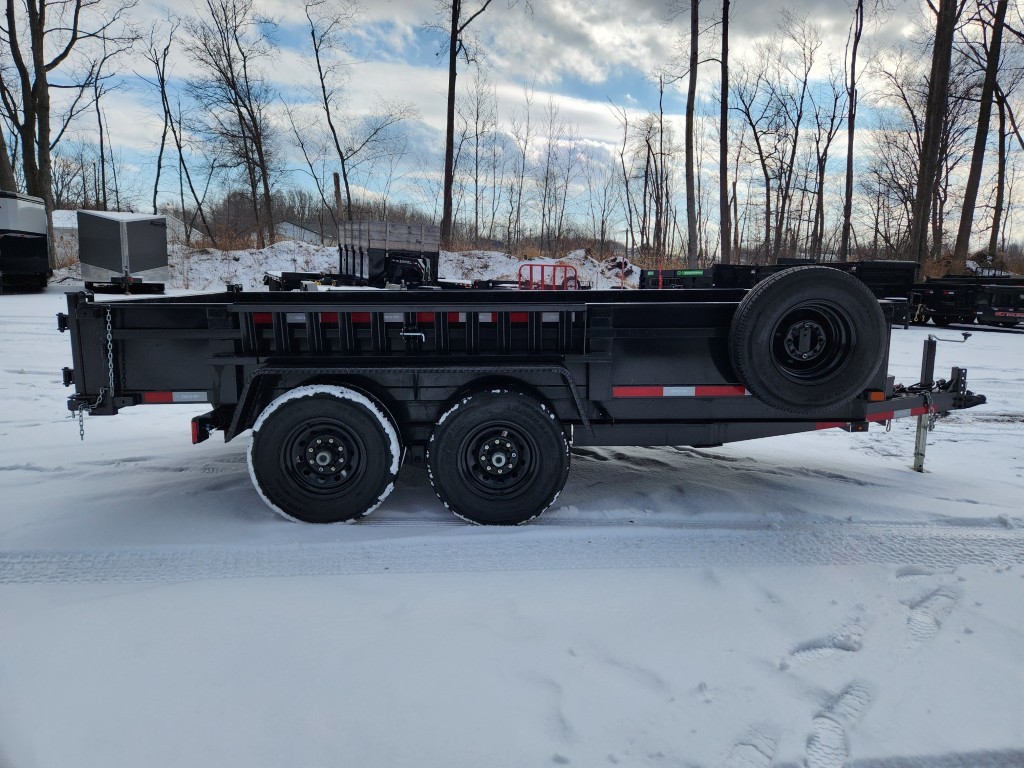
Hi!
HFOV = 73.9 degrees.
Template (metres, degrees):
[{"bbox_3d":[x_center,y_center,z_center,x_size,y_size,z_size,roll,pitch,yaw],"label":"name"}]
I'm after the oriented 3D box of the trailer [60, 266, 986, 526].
[{"bbox_3d":[0.545,-0.110,4.857,5.969,1.409,2.676,-1,9,-2],"label":"trailer"}]

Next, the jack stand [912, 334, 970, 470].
[{"bbox_3d":[3.188,0.147,5.046,0.353,1.040,0.121,-1,9,-2],"label":"jack stand"}]

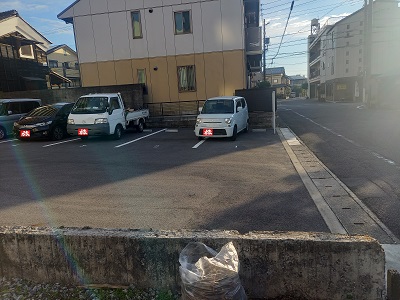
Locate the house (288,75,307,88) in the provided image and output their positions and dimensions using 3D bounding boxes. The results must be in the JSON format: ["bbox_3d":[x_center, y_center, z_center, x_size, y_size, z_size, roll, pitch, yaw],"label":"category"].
[{"bbox_3d":[34.600,-22.600,103.000,8.000,7.800,7.500,0,10,14],"label":"house"}]

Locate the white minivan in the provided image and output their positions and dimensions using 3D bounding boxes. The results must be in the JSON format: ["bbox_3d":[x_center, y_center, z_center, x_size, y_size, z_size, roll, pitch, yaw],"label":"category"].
[{"bbox_3d":[0.959,-1.345,11.654,1.475,1.620,3.400,2,11,20],"label":"white minivan"}]

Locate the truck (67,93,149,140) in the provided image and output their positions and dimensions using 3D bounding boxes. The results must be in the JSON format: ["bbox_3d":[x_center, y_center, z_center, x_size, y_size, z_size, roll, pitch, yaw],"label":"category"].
[{"bbox_3d":[-3.830,-1.539,12.618,1.670,1.880,4.300,1,10,11],"label":"truck"}]

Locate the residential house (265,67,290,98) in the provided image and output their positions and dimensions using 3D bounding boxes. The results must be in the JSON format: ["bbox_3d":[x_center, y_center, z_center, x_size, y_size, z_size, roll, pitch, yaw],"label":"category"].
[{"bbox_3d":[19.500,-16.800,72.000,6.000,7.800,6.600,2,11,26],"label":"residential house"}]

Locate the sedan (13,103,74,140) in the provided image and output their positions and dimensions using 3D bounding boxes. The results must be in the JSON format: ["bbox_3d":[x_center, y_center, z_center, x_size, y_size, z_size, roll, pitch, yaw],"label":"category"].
[{"bbox_3d":[-6.316,-1.402,13.250,1.700,1.490,4.250,1,10,11],"label":"sedan"}]

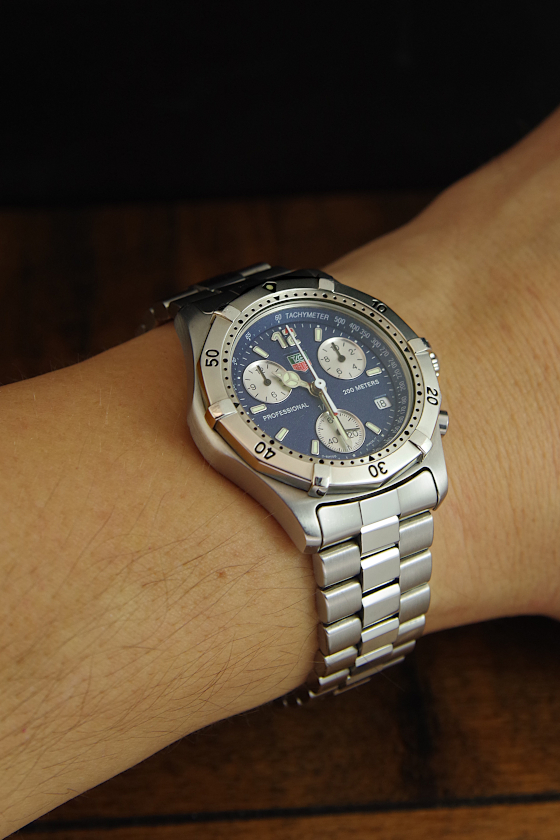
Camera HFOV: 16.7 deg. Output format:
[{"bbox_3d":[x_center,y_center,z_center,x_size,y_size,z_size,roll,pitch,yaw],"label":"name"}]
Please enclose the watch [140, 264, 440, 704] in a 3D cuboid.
[{"bbox_3d":[0.001,0.009,0.307,0.042,0.059,0.067,-18,65,-26],"label":"watch"}]

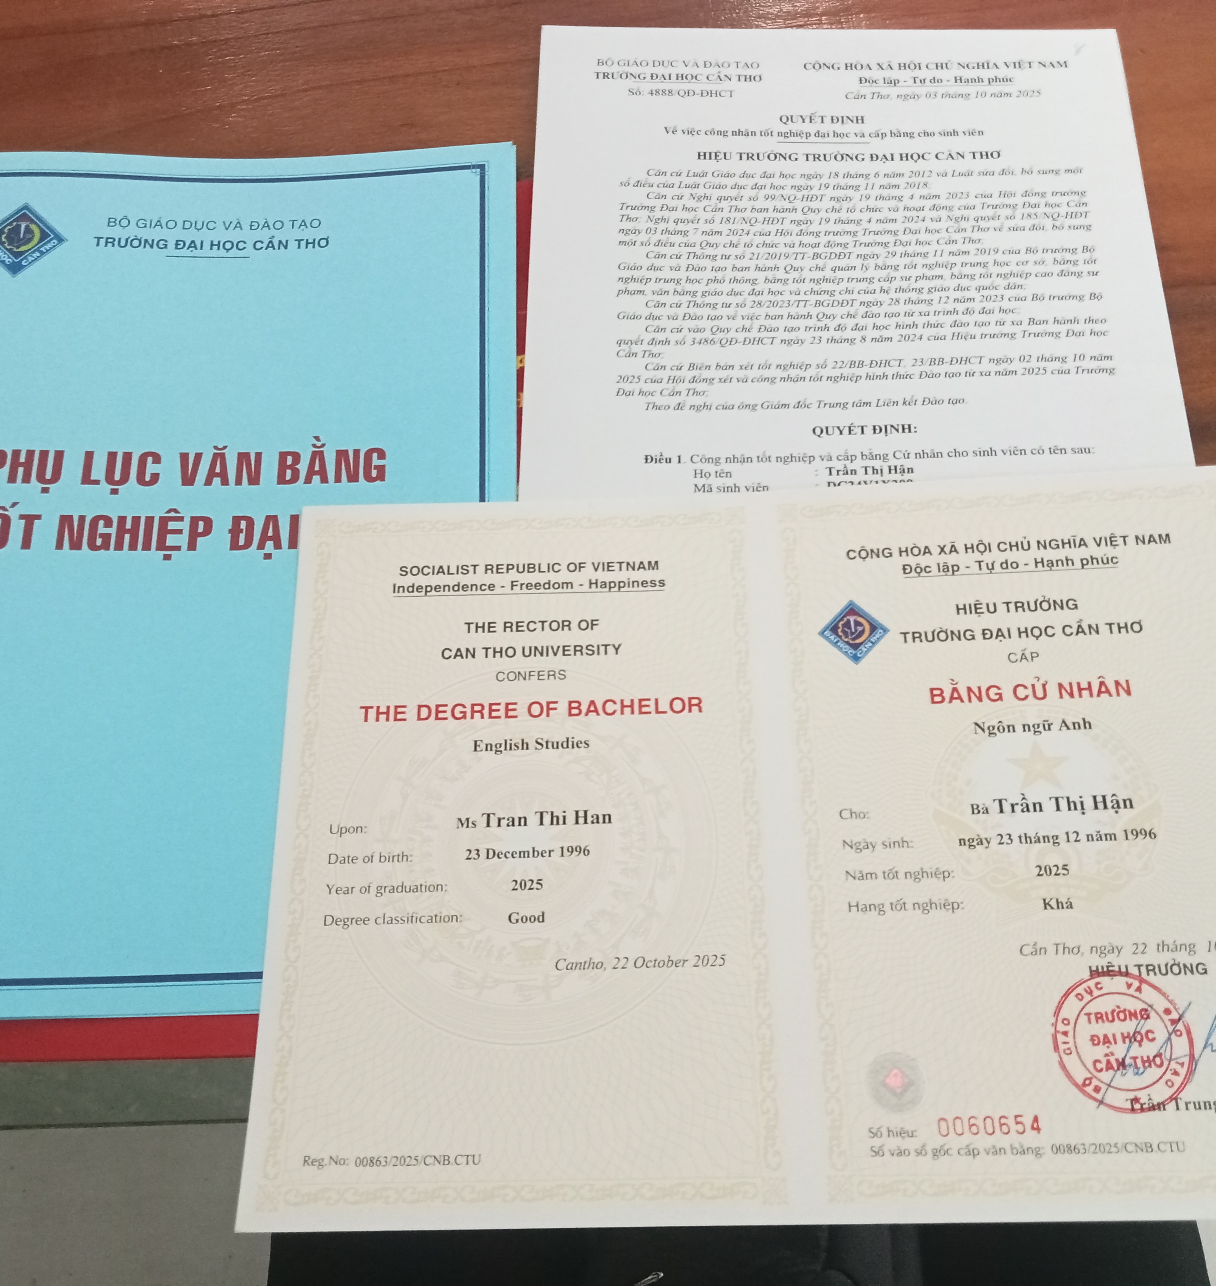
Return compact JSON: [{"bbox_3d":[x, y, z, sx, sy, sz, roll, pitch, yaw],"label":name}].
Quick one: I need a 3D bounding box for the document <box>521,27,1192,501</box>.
[{"bbox_3d":[0.078,-0.090,0.447,0.210,0.004,0.297,1,66,1],"label":"document"}]

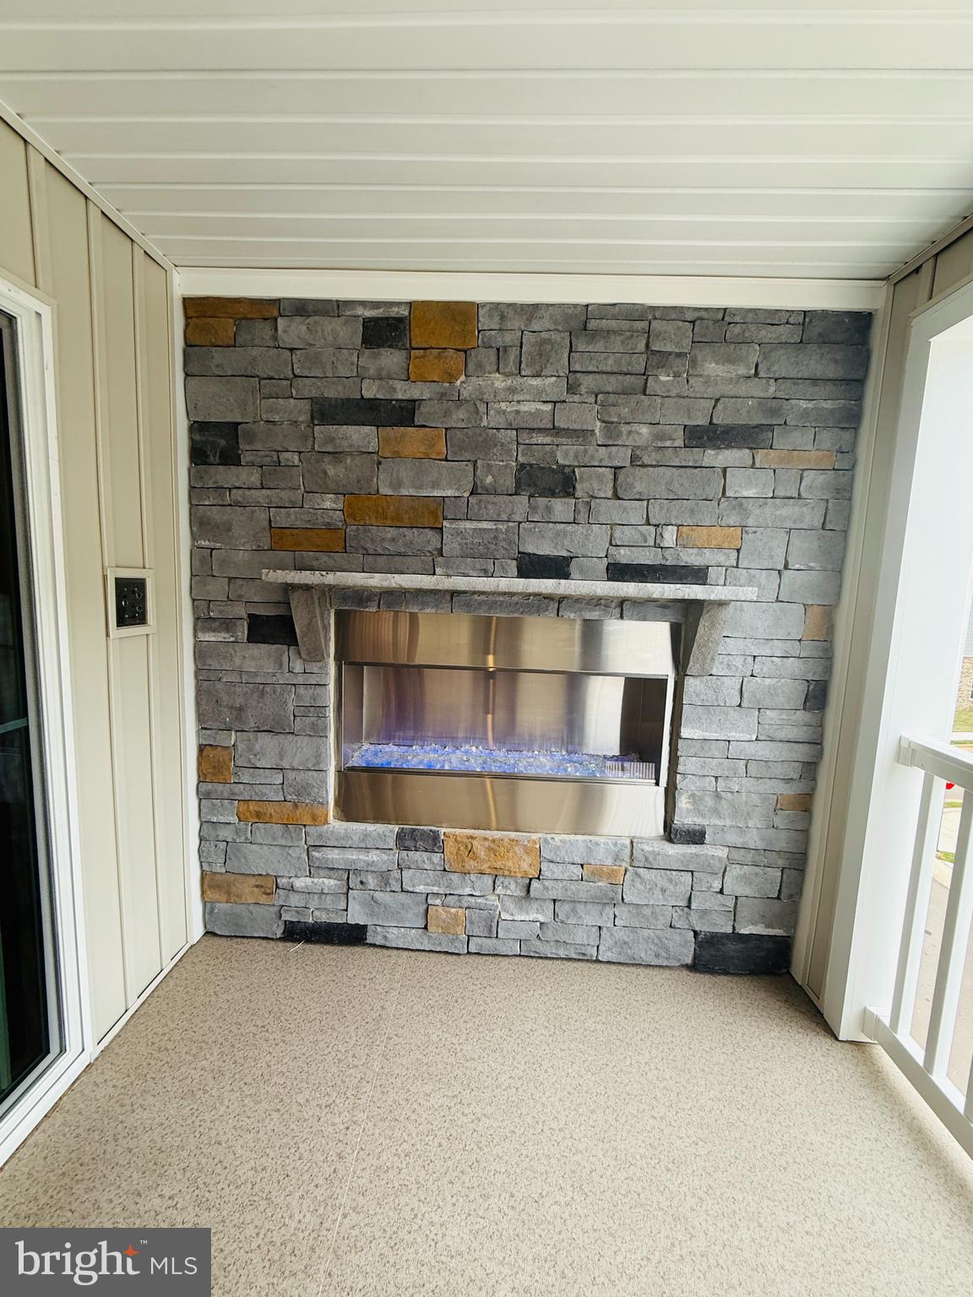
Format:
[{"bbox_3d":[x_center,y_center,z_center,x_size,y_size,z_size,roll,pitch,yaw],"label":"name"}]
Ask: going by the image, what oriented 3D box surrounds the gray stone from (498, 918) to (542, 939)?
[{"bbox_3d":[0.127,1.069,2.033,0.159,0.078,0.060,2,6,2],"label":"gray stone"}]

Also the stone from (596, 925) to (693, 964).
[{"bbox_3d":[0.604,1.127,2.023,0.354,0.136,0.060,2,6,2],"label":"stone"}]

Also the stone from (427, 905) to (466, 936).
[{"bbox_3d":[-0.148,1.028,2.016,0.148,0.110,0.070,2,7,2],"label":"stone"}]

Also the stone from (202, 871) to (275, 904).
[{"bbox_3d":[-0.963,0.929,2.065,0.286,0.118,0.060,2,7,2],"label":"stone"}]

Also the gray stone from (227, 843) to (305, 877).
[{"bbox_3d":[-0.827,0.792,2.003,0.306,0.118,0.055,2,7,2],"label":"gray stone"}]

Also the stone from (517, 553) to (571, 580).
[{"bbox_3d":[0.201,-0.285,1.845,0.180,0.082,0.070,2,7,2],"label":"stone"}]

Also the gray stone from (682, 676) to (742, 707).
[{"bbox_3d":[0.803,0.151,1.881,0.202,0.101,0.060,2,7,2],"label":"gray stone"}]

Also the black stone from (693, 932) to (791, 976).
[{"bbox_3d":[0.953,1.131,1.978,0.348,0.156,0.070,2,7,2],"label":"black stone"}]

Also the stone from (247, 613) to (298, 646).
[{"bbox_3d":[-0.750,-0.070,1.914,0.214,0.107,0.070,2,7,2],"label":"stone"}]

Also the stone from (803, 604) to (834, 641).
[{"bbox_3d":[1.158,-0.095,1.854,0.089,0.128,0.060,2,7,2],"label":"stone"}]

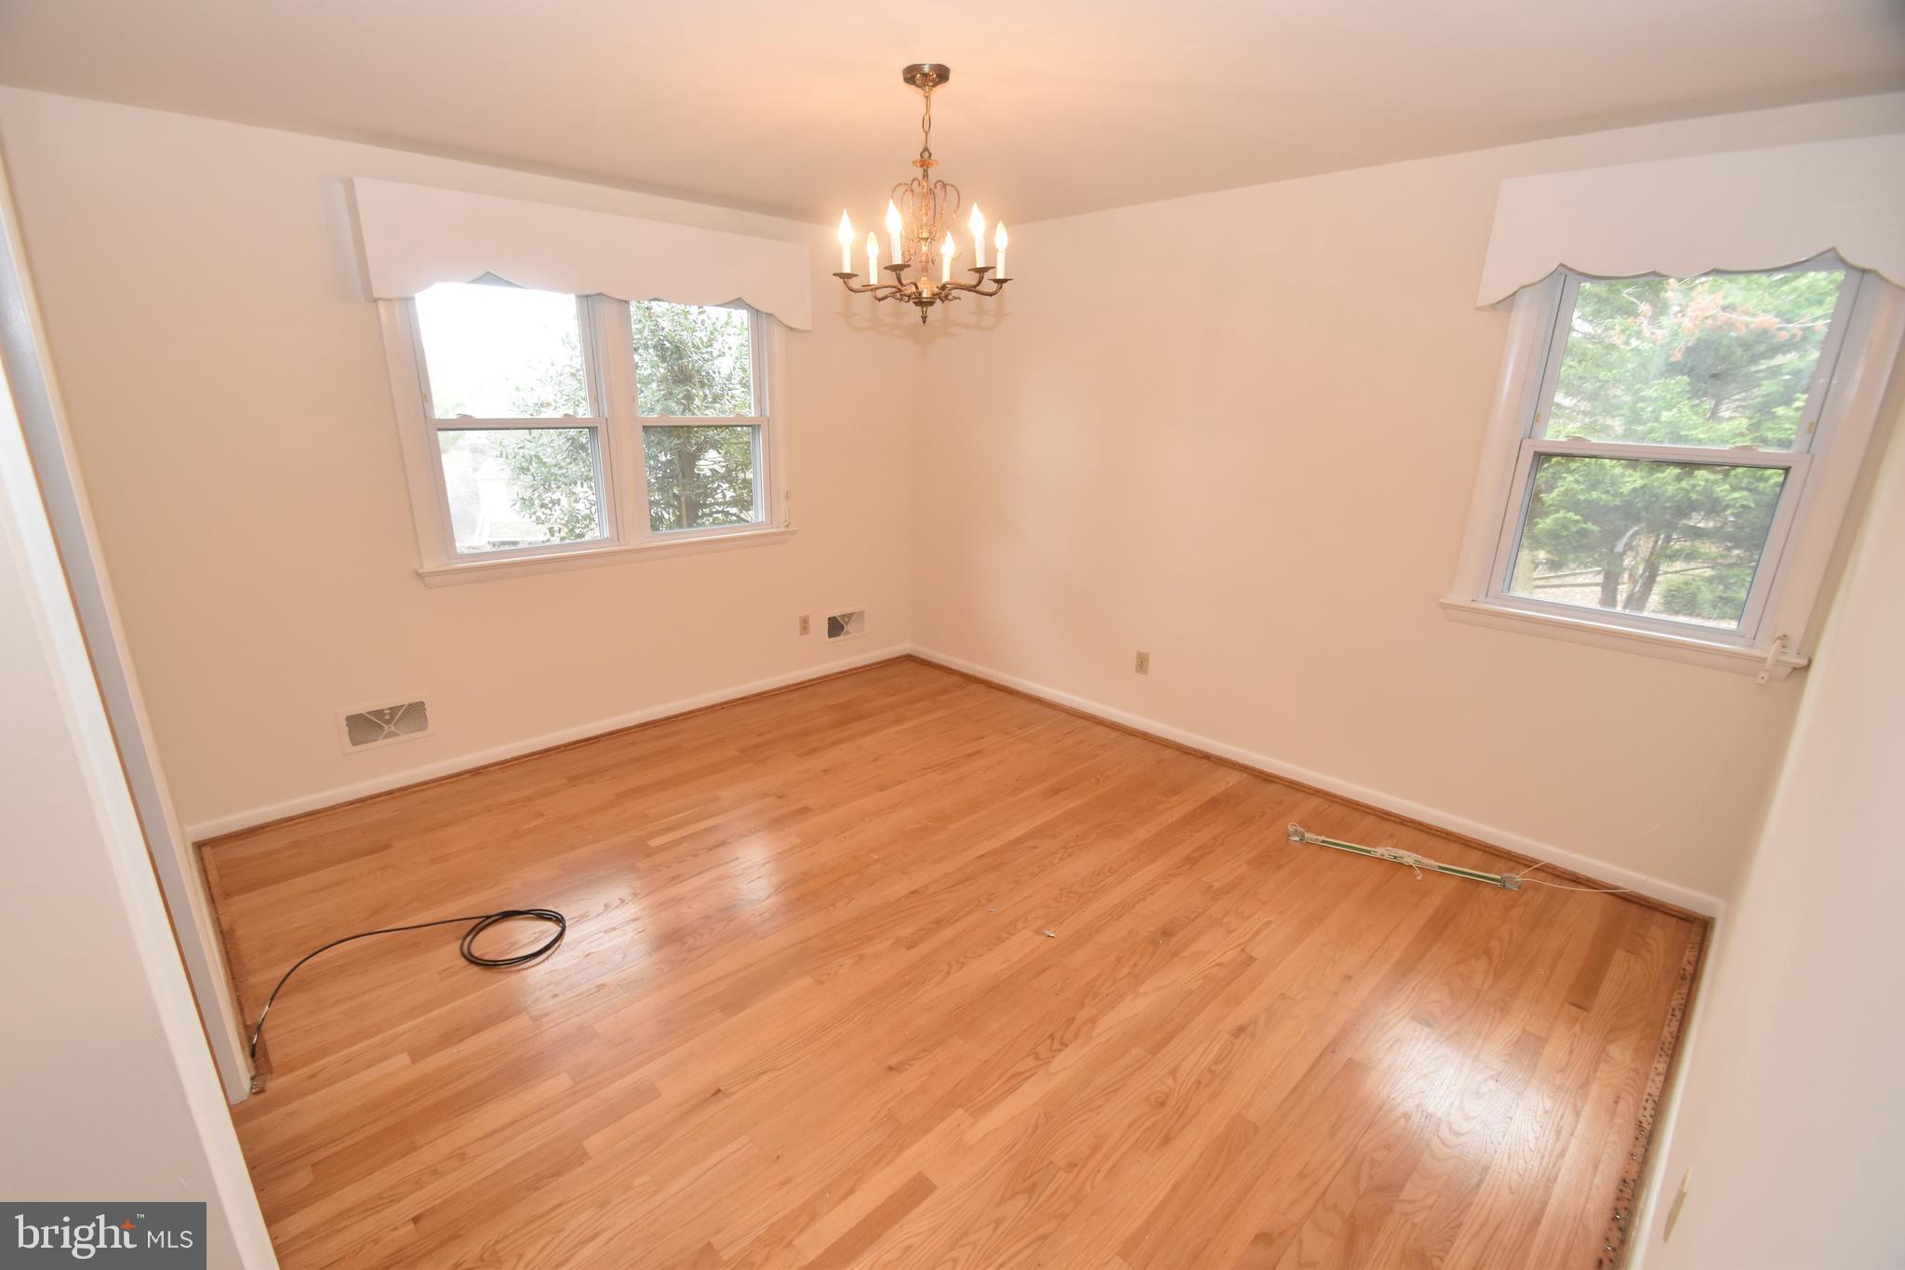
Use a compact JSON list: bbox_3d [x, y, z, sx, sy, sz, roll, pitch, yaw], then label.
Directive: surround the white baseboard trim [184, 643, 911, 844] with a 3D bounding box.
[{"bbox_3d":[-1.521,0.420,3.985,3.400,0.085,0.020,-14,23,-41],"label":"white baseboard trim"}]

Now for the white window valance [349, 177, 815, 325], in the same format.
[{"bbox_3d":[-1.399,-1.536,3.350,1.840,0.385,0.160,-14,23,-41],"label":"white window valance"}]

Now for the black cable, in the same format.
[{"bbox_3d":[-1.606,0.957,2.405,0.760,0.030,0.450,-10,21,-33],"label":"black cable"}]

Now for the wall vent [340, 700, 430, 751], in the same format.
[{"bbox_3d":[-2.285,0.365,3.225,0.310,0.175,0.020,-14,23,-41],"label":"wall vent"}]

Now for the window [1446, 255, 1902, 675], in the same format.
[{"bbox_3d":[2.243,-0.556,2.547,0.960,1.260,0.120,16,23,40],"label":"window"}]

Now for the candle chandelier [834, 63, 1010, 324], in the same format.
[{"bbox_3d":[-0.072,-1.139,2.090,0.490,0.590,0.490,1,17,0],"label":"candle chandelier"}]

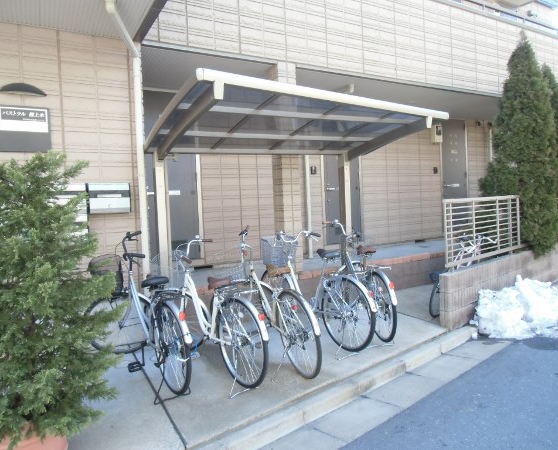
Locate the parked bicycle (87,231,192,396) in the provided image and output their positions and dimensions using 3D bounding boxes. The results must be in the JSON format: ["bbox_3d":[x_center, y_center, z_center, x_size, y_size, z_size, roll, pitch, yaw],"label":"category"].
[{"bbox_3d":[-1.129,0.677,3.402,0.690,1.137,1.543,-5,4,-36],"label":"parked bicycle"}]

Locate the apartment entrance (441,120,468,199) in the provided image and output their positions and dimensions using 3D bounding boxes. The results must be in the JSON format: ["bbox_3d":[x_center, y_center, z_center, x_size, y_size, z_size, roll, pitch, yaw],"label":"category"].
[{"bbox_3d":[3.620,-1.006,8.557,0.830,2.320,0.120,-4,3,-29],"label":"apartment entrance"}]

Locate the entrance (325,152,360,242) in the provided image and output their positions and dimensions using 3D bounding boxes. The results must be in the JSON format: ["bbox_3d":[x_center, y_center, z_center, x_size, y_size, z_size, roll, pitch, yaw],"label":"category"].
[{"bbox_3d":[1.083,-0.841,7.149,0.850,2.300,0.120,-4,3,-29],"label":"entrance"}]

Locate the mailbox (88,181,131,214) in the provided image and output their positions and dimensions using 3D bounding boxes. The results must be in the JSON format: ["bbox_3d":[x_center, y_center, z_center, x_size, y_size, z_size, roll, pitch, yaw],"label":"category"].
[{"bbox_3d":[-1.628,-0.255,3.994,0.379,0.278,0.162,-4,4,-30],"label":"mailbox"}]

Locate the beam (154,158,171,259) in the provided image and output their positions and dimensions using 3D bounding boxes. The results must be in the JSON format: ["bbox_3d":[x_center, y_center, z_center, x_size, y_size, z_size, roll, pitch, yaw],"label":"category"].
[{"bbox_3d":[-1.238,0.215,4.420,0.095,1.930,0.100,-4,3,-29],"label":"beam"}]

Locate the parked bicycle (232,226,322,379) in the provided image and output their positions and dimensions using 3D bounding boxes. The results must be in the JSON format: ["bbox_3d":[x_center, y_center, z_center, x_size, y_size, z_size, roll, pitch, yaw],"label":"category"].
[{"bbox_3d":[-0.111,0.636,3.549,0.670,1.116,1.543,-4,3,-27],"label":"parked bicycle"}]

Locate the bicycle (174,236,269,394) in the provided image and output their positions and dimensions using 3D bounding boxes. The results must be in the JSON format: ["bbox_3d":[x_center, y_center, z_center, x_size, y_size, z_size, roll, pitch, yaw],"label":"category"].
[{"bbox_3d":[-0.599,0.673,3.440,0.690,1.096,1.543,-5,4,-35],"label":"bicycle"}]

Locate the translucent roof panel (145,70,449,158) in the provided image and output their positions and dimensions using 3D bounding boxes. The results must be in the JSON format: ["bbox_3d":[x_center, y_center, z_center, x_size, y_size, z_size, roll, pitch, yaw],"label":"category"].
[{"bbox_3d":[0.310,-0.941,4.210,2.950,0.420,1.900,-4,3,-29],"label":"translucent roof panel"}]

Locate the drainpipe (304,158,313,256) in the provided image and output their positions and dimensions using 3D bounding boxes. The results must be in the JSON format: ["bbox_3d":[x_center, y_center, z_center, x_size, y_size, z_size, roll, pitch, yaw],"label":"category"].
[{"bbox_3d":[0.448,-0.627,6.521,0.070,2.300,0.070,-4,3,-29],"label":"drainpipe"}]

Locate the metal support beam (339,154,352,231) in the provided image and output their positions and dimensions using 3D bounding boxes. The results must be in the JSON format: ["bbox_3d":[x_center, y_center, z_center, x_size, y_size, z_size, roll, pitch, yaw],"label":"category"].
[{"bbox_3d":[0.878,0.056,5.606,0.090,1.970,0.100,-4,3,-29],"label":"metal support beam"}]

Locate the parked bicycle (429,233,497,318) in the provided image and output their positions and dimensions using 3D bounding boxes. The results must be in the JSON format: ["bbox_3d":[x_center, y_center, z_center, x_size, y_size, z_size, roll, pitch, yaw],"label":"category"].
[{"bbox_3d":[2.154,0.575,4.995,1.462,0.893,0.538,-5,4,-40],"label":"parked bicycle"}]

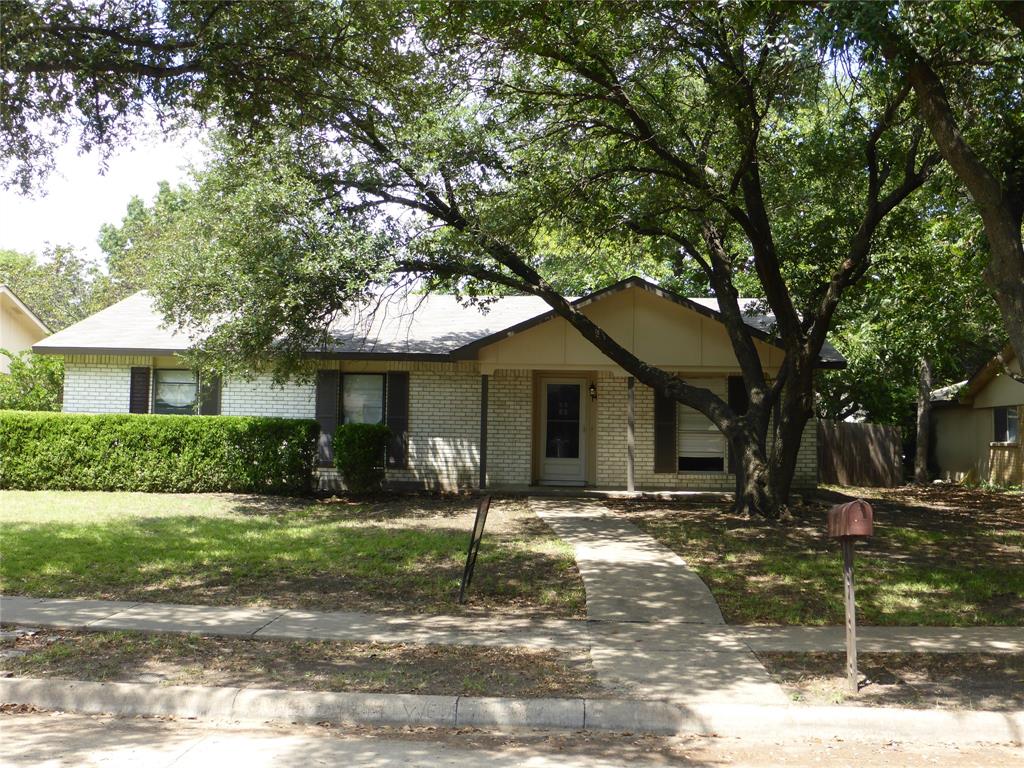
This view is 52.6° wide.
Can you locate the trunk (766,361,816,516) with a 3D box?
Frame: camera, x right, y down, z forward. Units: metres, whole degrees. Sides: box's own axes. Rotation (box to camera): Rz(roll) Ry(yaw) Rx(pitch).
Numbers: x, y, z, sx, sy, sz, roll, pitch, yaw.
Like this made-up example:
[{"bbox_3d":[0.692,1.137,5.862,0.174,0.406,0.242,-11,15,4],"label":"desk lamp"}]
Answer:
[{"bbox_3d":[4.421,0.843,16.400,0.632,2.441,0.600,1,-3,2],"label":"trunk"}]

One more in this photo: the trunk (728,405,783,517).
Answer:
[{"bbox_3d":[3.841,1.226,16.300,0.722,1.767,0.700,1,-3,2],"label":"trunk"}]

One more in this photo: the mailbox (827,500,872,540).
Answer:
[{"bbox_3d":[2.095,0.845,6.450,0.168,0.224,0.480,1,-7,3],"label":"mailbox"}]

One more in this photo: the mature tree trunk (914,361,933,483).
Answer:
[{"bbox_3d":[12.119,1.073,30.500,0.420,3.737,0.420,1,-3,2],"label":"mature tree trunk"}]

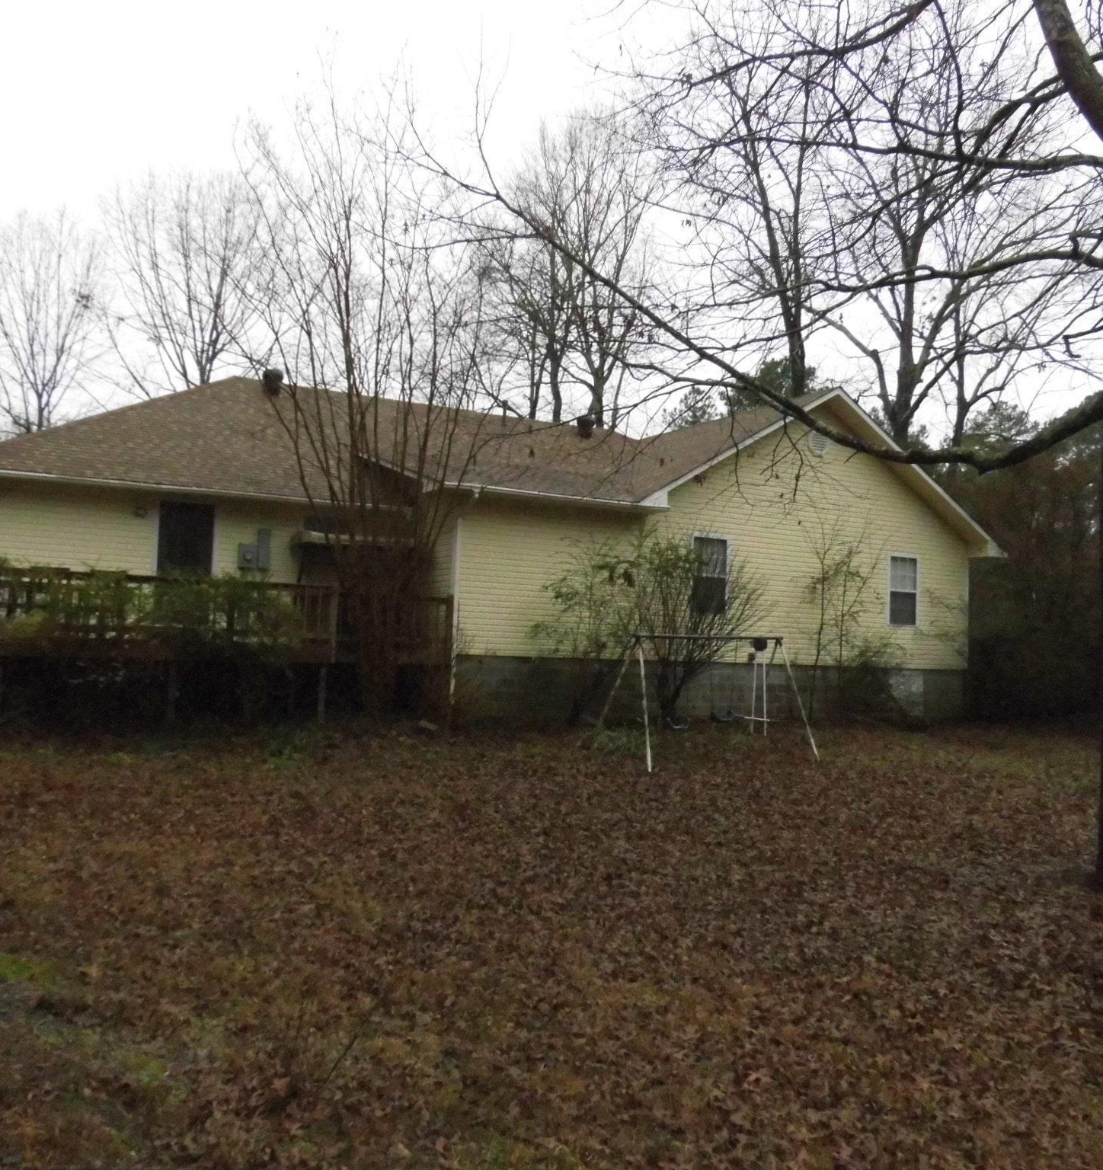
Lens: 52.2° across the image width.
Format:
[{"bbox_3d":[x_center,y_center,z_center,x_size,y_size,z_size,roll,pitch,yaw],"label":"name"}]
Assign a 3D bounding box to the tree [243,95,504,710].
[{"bbox_3d":[-2.750,-2.720,17.400,3.900,9.600,3.800,4,-3,-30],"label":"tree"}]

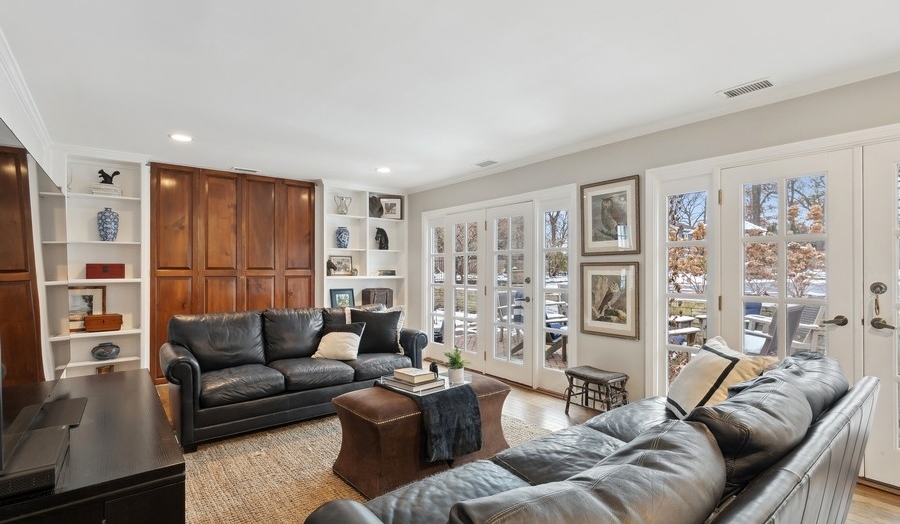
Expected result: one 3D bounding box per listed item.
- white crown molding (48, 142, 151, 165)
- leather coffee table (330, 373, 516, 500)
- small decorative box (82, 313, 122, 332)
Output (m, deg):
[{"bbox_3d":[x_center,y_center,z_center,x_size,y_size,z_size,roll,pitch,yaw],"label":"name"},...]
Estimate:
[{"bbox_3d":[-3.377,-1.055,3.898,0.740,0.100,0.090,0,-1,-39],"label":"white crown molding"},{"bbox_3d":[-0.158,1.130,2.798,1.110,0.500,0.580,0,0,-39],"label":"leather coffee table"},{"bbox_3d":[-3.764,0.647,4.351,0.300,0.178,0.180,0,0,-38],"label":"small decorative box"}]

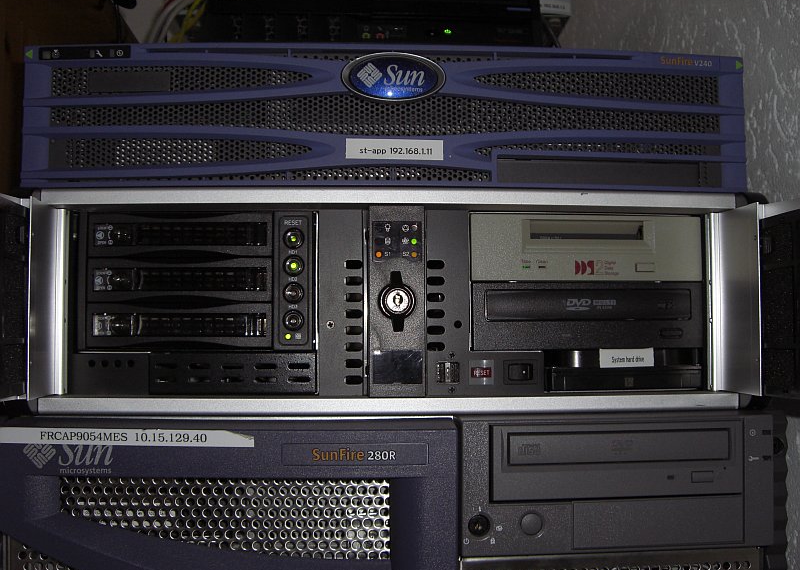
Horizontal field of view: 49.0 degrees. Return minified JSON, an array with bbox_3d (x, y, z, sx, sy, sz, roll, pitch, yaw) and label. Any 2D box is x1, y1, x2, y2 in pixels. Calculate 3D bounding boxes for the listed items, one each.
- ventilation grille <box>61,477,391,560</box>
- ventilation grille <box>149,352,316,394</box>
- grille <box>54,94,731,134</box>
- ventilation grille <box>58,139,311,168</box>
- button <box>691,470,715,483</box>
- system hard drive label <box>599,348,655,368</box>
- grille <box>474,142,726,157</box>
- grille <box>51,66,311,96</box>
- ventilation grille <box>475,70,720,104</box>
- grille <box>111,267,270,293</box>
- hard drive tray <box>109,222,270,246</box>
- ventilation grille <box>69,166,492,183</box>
[{"bbox_3d":[-0.096,0.130,0.492,0.182,0.045,0.005,0,-3,-4],"label":"ventilation grille"},{"bbox_3d":[-0.103,0.054,0.541,0.103,0.025,0.006,0,-3,-2],"label":"ventilation grille"},{"bbox_3d":[-0.005,-0.105,0.543,0.415,0.025,0.007,0,-3,-3],"label":"grille"},{"bbox_3d":[-0.130,-0.080,0.535,0.152,0.018,0.006,0,-3,-3],"label":"ventilation grille"},{"bbox_3d":[0.173,0.110,0.503,0.013,0.007,0.004,0,-3,-4],"label":"button"},{"bbox_3d":[0.143,0.046,0.553,0.035,0.012,0.001,0,-3,-4],"label":"system hard drive label"},{"bbox_3d":[0.124,-0.084,0.549,0.156,0.009,0.006,0,-3,-3],"label":"grille"},{"bbox_3d":[-0.133,-0.125,0.537,0.158,0.018,0.006,0,-3,-3],"label":"grille"},{"bbox_3d":[0.119,-0.118,0.530,0.149,0.020,0.005,0,-3,-4],"label":"ventilation grille"},{"bbox_3d":[-0.131,-0.003,0.543,0.099,0.015,0.008,0,-3,-2],"label":"grille"},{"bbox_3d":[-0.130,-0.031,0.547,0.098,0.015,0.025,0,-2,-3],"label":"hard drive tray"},{"bbox_3d":[-0.068,-0.065,0.515,0.245,0.010,0.005,0,-3,-4],"label":"ventilation grille"}]

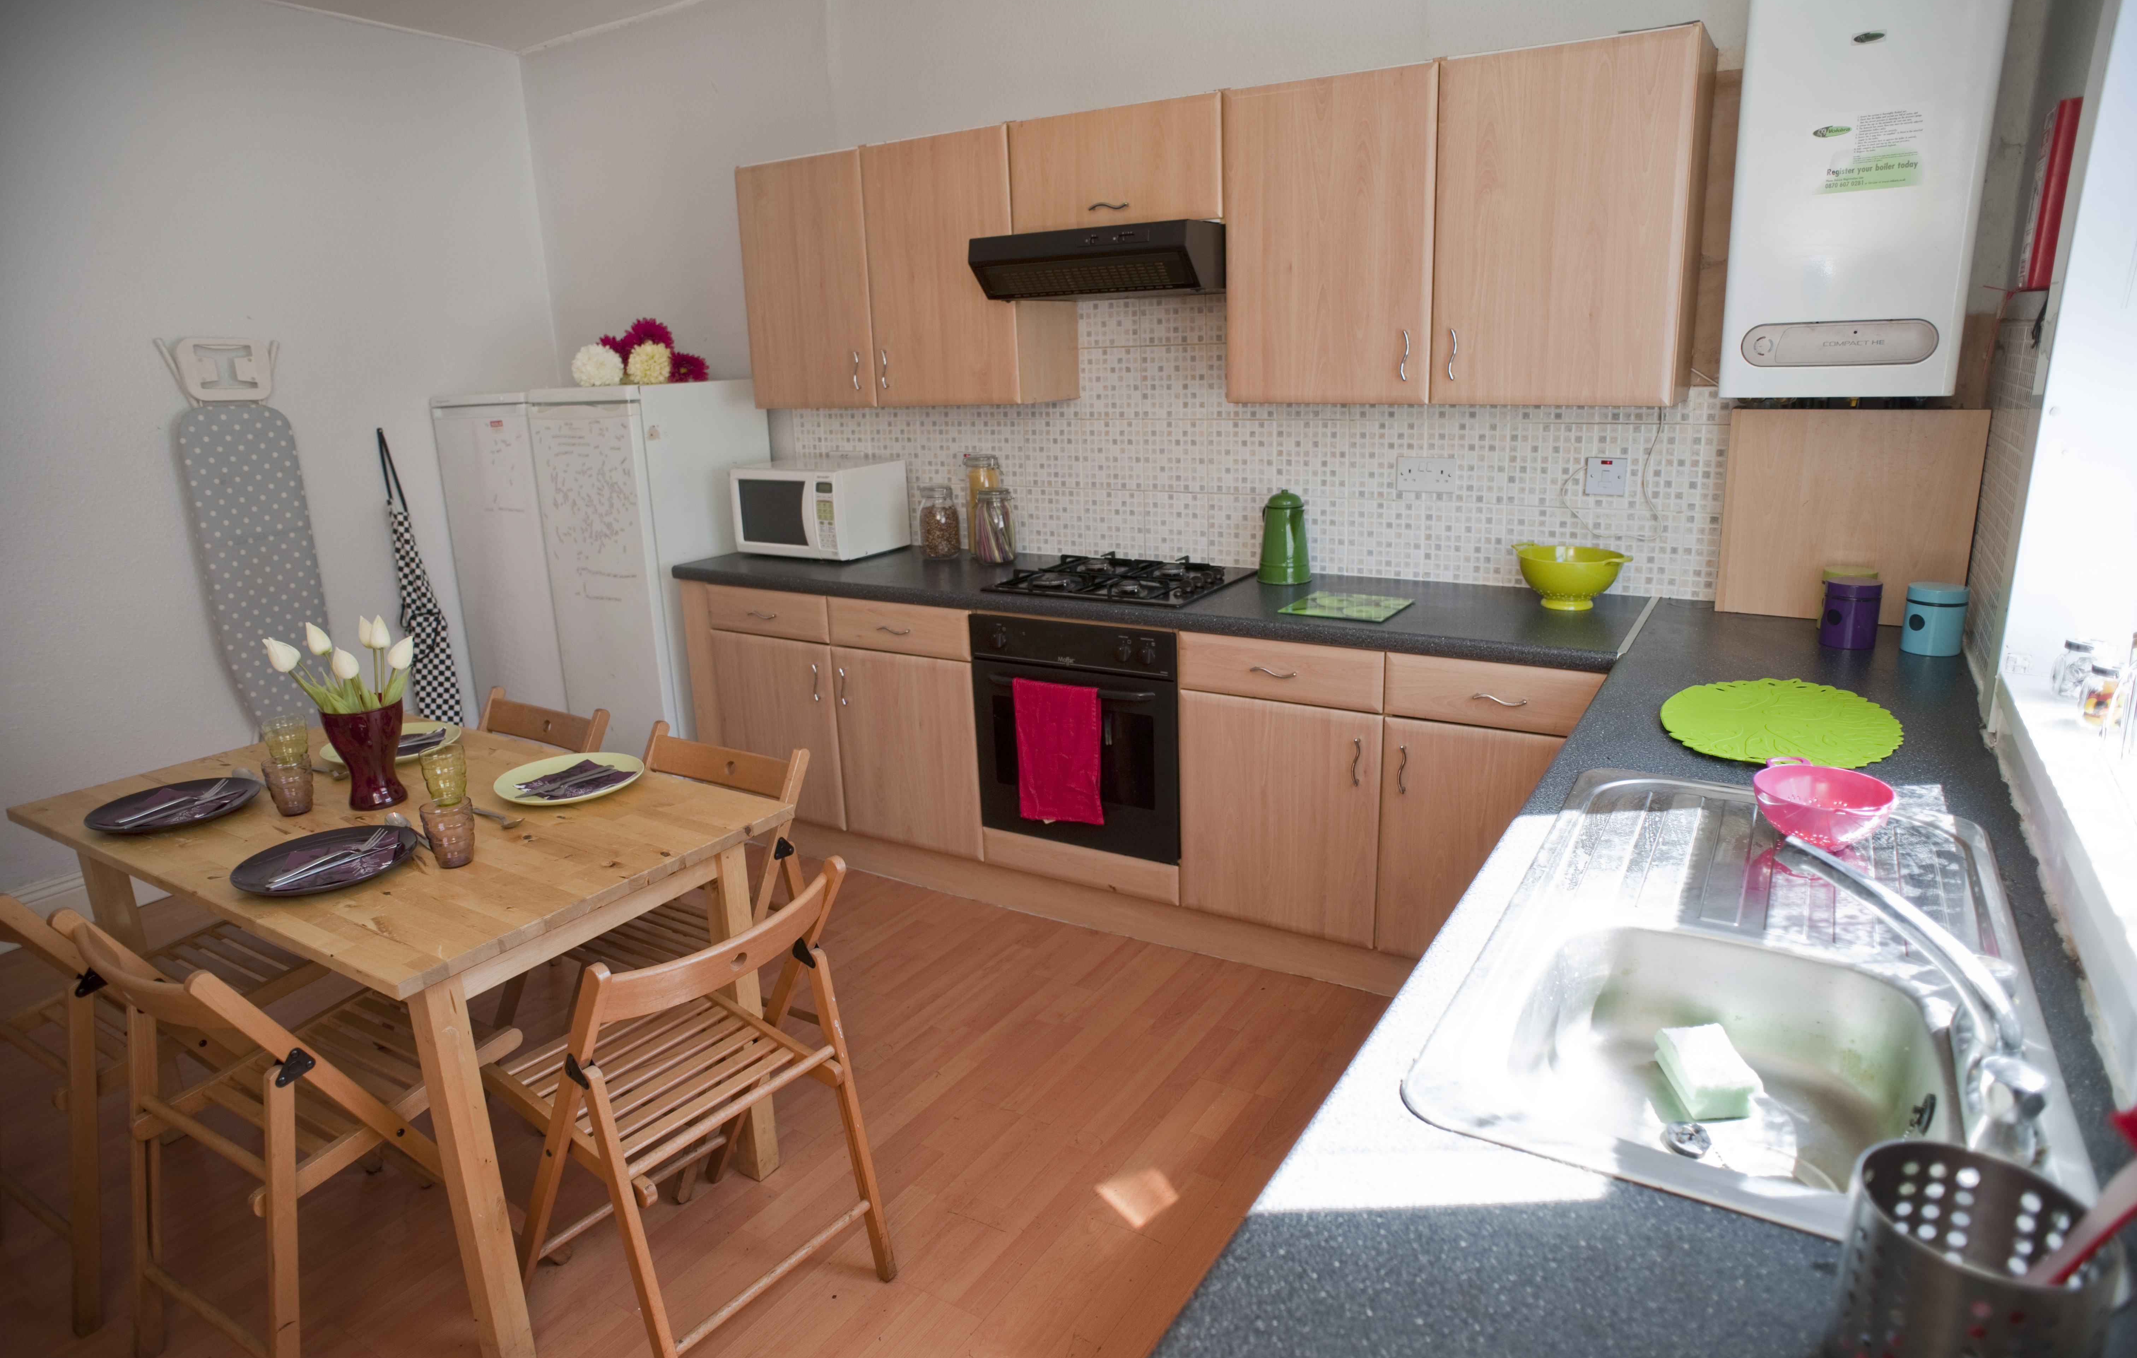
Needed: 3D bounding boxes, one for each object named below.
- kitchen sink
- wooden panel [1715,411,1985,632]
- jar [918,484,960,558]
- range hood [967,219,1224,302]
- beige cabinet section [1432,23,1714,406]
[{"bbox_3d":[0.702,0.335,1.244,0.483,0.165,0.950,7,18,30],"label":"kitchen sink"},{"bbox_3d":[1.643,-0.343,2.510,0.450,0.445,0.026,7,18,30],"label":"wooden panel"},{"bbox_3d":[-0.405,-0.493,3.705,0.122,0.216,0.122,-2,16,1],"label":"jar"},{"bbox_3d":[0.138,-1.038,3.004,0.600,0.160,0.503,7,18,31],"label":"range hood"},{"bbox_3d":[1.093,-0.975,2.596,0.503,0.702,0.317,7,18,30],"label":"beige cabinet section"}]

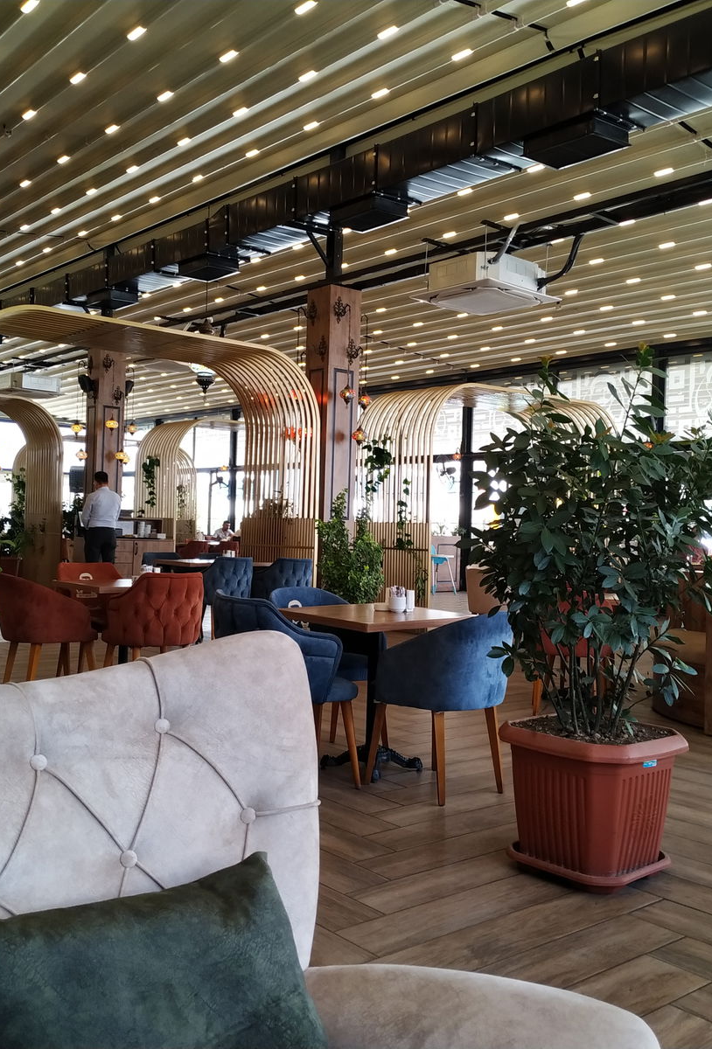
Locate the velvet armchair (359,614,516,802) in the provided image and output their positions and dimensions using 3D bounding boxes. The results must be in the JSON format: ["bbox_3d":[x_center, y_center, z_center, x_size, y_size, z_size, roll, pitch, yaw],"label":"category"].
[{"bbox_3d":[0.371,0.793,4.418,0.550,0.820,0.550,1,0,-40],"label":"velvet armchair"}]

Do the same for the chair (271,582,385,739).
[{"bbox_3d":[-0.158,0.759,5.051,0.570,0.820,0.580,2,-1,-44],"label":"chair"}]

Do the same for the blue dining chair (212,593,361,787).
[{"bbox_3d":[-0.293,0.758,4.403,0.560,0.860,0.540,1,0,-40],"label":"blue dining chair"}]

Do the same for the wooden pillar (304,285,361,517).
[{"bbox_3d":[-0.275,-0.680,10.549,0.390,3.720,0.390,1,0,-40],"label":"wooden pillar"}]

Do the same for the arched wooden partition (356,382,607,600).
[{"bbox_3d":[1.738,-0.162,12.438,3.540,2.880,1.420,2,-1,-40],"label":"arched wooden partition"}]

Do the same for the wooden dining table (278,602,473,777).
[{"bbox_3d":[0.089,0.801,4.711,0.710,0.745,0.710,2,-1,-40],"label":"wooden dining table"}]

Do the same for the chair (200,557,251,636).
[{"bbox_3d":[-1.392,0.748,9.747,0.580,0.840,0.580,2,-1,-40],"label":"chair"}]

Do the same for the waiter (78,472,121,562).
[{"bbox_3d":[-3.208,0.234,12.200,0.500,1.800,0.330,2,0,-25],"label":"waiter"}]

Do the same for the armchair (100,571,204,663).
[{"bbox_3d":[-1.313,0.732,6.148,0.540,0.860,0.560,1,0,-40],"label":"armchair"}]

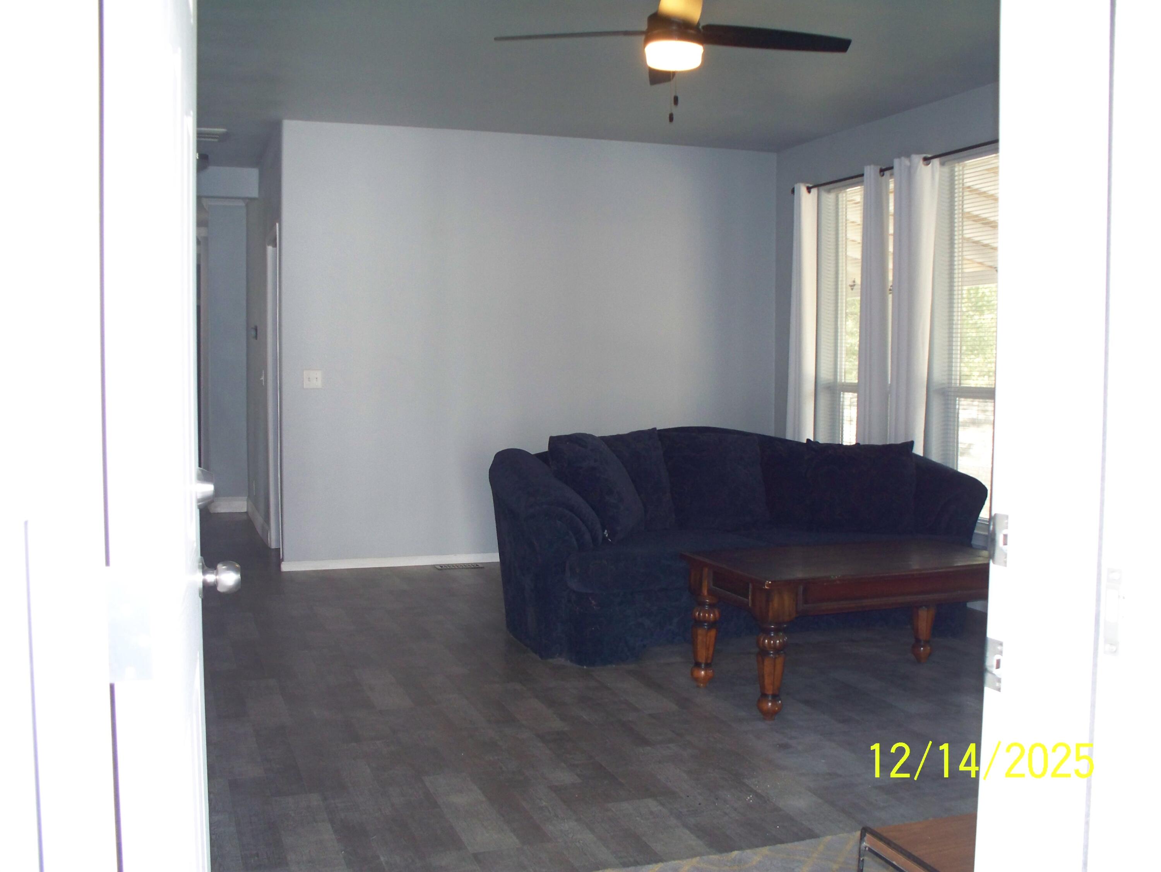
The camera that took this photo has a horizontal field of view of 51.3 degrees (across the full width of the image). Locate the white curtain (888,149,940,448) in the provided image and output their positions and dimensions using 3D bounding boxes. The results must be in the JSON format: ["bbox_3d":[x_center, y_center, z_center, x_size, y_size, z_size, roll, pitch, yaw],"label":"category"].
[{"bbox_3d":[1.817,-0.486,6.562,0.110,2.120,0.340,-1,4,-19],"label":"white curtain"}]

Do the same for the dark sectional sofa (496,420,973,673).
[{"bbox_3d":[0.758,0.454,5.750,2.320,0.950,0.950,-1,4,-19],"label":"dark sectional sofa"}]

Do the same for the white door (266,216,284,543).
[{"bbox_3d":[-1.933,-0.232,7.644,0.070,2.050,0.800,-1,4,-19],"label":"white door"}]

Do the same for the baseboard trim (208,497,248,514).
[{"bbox_3d":[-2.888,0.576,9.895,0.320,0.125,0.020,-1,4,-19],"label":"baseboard trim"}]

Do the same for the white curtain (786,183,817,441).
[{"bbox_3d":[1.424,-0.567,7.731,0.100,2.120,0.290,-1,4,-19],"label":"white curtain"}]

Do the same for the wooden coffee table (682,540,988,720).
[{"bbox_3d":[1.089,0.734,4.753,1.220,0.520,0.680,-1,4,-22],"label":"wooden coffee table"}]

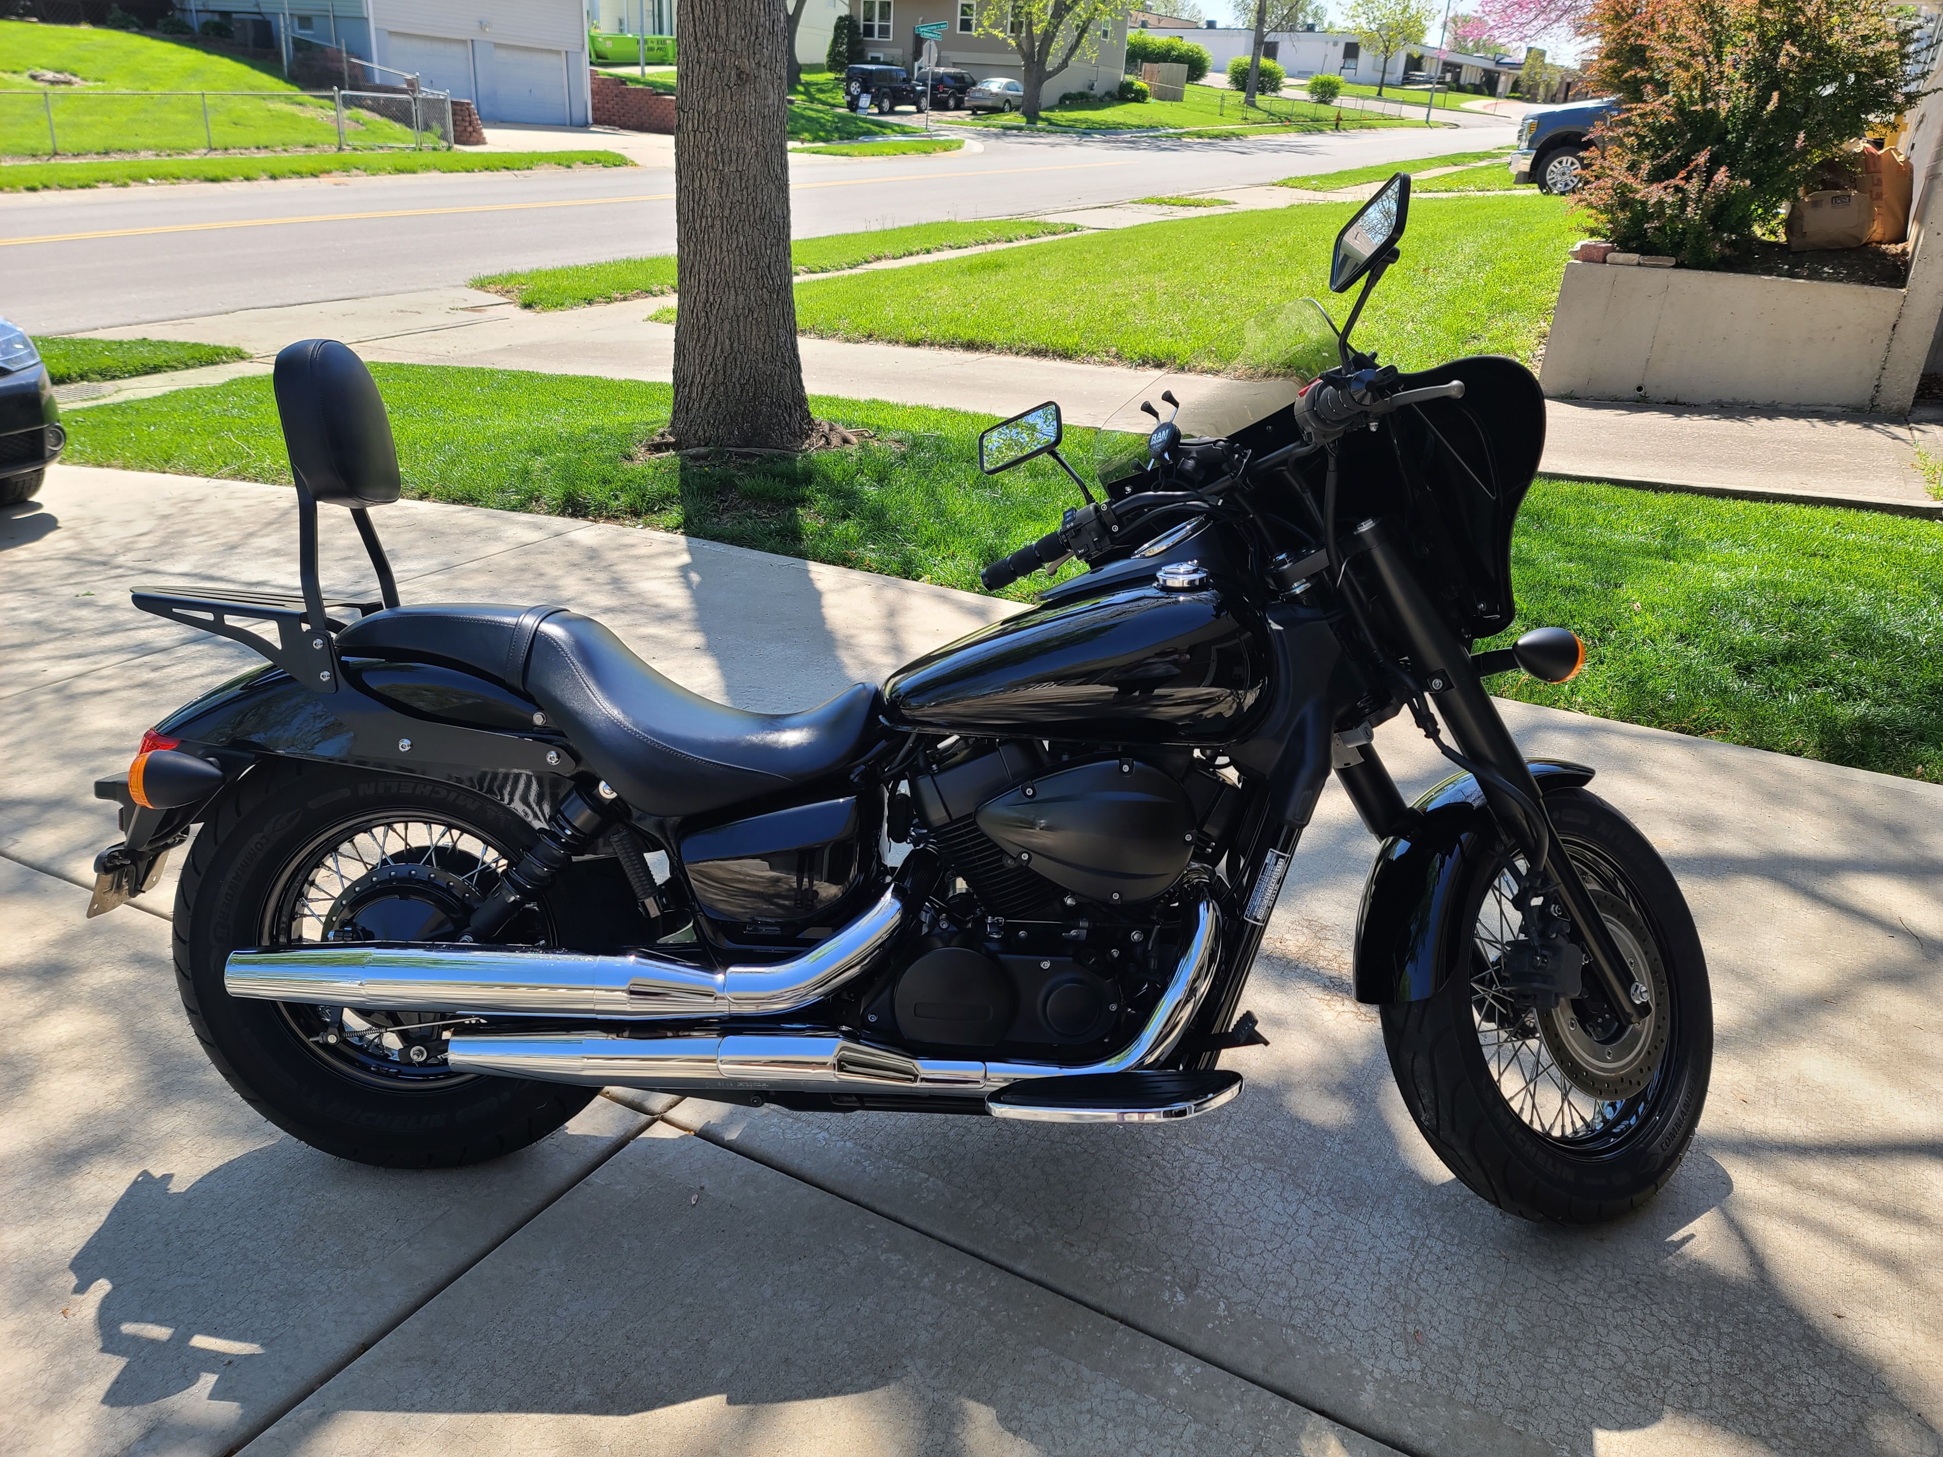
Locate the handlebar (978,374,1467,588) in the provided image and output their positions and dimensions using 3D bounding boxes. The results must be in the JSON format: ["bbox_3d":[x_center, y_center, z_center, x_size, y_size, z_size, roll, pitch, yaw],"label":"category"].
[{"bbox_3d":[0.281,-0.328,1.860,0.200,0.150,0.810,4,-12,-30],"label":"handlebar"}]

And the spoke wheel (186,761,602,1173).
[{"bbox_3d":[-0.774,0.305,1.959,0.637,0.637,0.160,3,7,-2],"label":"spoke wheel"}]

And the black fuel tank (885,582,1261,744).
[{"bbox_3d":[0.141,-0.121,1.961,0.520,0.245,0.320,3,9,-4],"label":"black fuel tank"}]

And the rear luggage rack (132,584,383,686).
[{"bbox_3d":[-0.948,-0.129,1.897,0.270,0.115,0.230,3,7,-2],"label":"rear luggage rack"}]

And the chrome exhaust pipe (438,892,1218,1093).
[{"bbox_3d":[-0.168,0.340,1.793,0.985,0.285,0.150,3,7,-2],"label":"chrome exhaust pipe"}]

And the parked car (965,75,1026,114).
[{"bbox_3d":[1.500,-29.061,64.446,1.790,1.450,4.750,14,29,24],"label":"parked car"}]

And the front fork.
[{"bbox_3d":[0.674,0.084,1.986,0.120,0.820,0.260,-35,9,-31],"label":"front fork"}]

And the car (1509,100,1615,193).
[{"bbox_3d":[12.055,-9.495,22.819,6.250,2.020,2.050,10,23,17],"label":"car"}]

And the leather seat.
[{"bbox_3d":[-0.491,-0.036,1.925,0.730,0.255,0.340,3,7,-2],"label":"leather seat"}]

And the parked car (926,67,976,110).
[{"bbox_3d":[-0.763,-28.426,62.582,1.760,1.690,4.500,17,28,30],"label":"parked car"}]

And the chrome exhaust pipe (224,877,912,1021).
[{"bbox_3d":[-0.492,0.263,1.745,0.820,0.190,0.120,3,9,-4],"label":"chrome exhaust pipe"}]

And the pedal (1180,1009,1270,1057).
[{"bbox_3d":[0.316,0.380,1.765,0.120,0.062,0.075,3,9,-4],"label":"pedal"}]

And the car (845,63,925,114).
[{"bbox_3d":[-3.632,-27.299,59.973,1.870,1.840,4.600,16,29,27],"label":"car"}]

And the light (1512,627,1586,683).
[{"bbox_3d":[0.768,-0.097,1.865,0.108,0.075,0.080,-2,7,-27],"label":"light"}]

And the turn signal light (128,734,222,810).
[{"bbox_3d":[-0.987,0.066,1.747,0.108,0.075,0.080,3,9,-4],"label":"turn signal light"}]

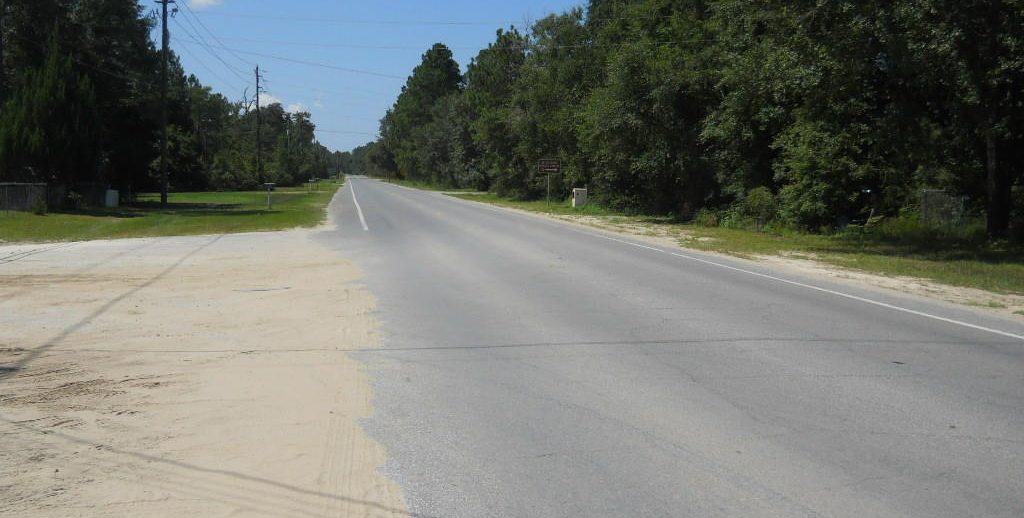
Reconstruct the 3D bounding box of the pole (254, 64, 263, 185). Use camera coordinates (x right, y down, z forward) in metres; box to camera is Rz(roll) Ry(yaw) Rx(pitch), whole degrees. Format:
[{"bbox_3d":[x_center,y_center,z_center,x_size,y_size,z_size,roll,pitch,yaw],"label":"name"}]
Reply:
[{"bbox_3d":[-25.941,-13.692,112.000,0.750,12.500,0.450,0,5,-9],"label":"pole"}]

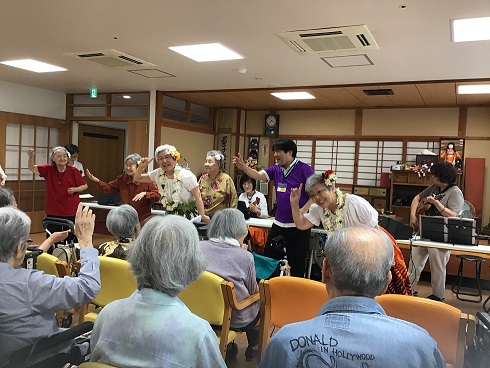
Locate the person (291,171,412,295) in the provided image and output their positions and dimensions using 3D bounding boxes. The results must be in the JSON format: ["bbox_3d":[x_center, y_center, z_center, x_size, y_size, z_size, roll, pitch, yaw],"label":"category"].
[{"bbox_3d":[0.820,0.602,3.220,0.700,1.360,0.750,4,3,37],"label":"person"}]

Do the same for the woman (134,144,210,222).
[{"bbox_3d":[-0.610,0.432,3.750,0.580,1.530,0.480,3,2,-3],"label":"woman"}]

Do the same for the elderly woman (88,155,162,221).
[{"bbox_3d":[-1.335,0.410,4.776,0.780,1.480,0.420,3,2,9],"label":"elderly woman"}]

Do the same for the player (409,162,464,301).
[{"bbox_3d":[2.149,0.516,4.921,0.520,1.530,0.420,4,3,38],"label":"player"}]

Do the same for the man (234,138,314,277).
[{"bbox_3d":[0.258,0.405,4.072,0.640,1.670,0.450,4,3,37],"label":"man"}]

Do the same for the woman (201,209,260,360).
[{"bbox_3d":[-0.072,0.706,2.853,0.460,1.140,0.750,3,2,25],"label":"woman"}]

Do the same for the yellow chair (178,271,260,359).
[{"bbox_3d":[-0.165,0.874,2.790,0.550,0.760,0.560,4,2,29],"label":"yellow chair"}]

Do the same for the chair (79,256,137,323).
[{"bbox_3d":[-0.715,0.850,2.875,0.540,0.800,0.560,4,3,30],"label":"chair"}]

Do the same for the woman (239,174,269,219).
[{"bbox_3d":[0.068,0.533,5.972,0.460,1.250,0.680,3,2,12],"label":"woman"}]

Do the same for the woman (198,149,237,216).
[{"bbox_3d":[-0.295,0.429,4.571,0.460,1.540,0.340,3,2,25],"label":"woman"}]

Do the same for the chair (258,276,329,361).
[{"bbox_3d":[0.445,0.909,2.660,0.550,0.760,0.560,4,2,26],"label":"chair"}]

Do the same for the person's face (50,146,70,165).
[{"bbox_3d":[-1.970,-0.304,4.700,0.180,0.200,0.195,1,3,-40],"label":"person's face"}]

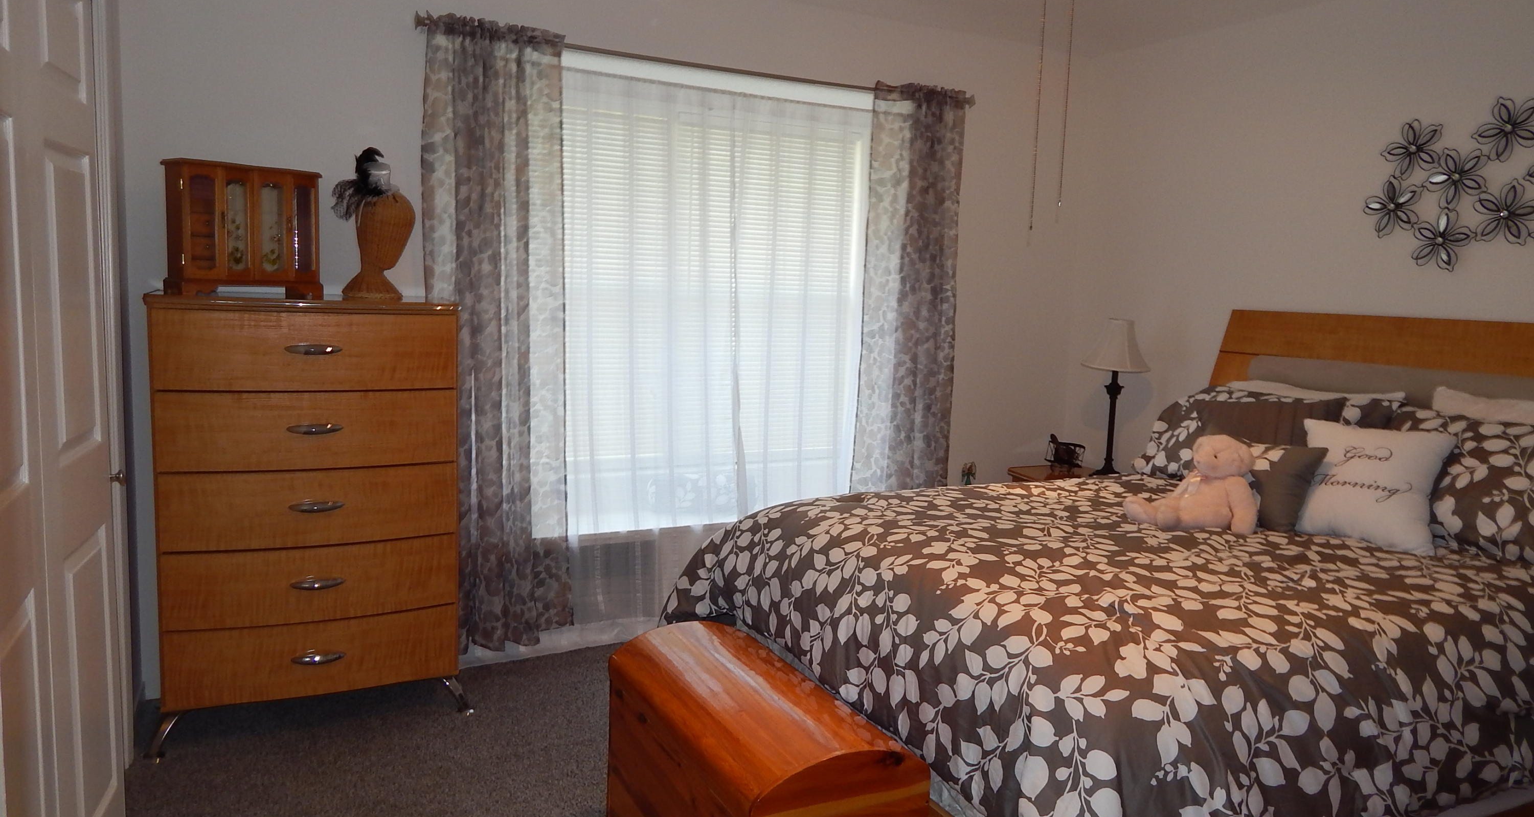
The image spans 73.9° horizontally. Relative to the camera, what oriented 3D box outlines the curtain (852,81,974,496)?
[{"bbox_3d":[0.586,-0.244,4.241,0.480,2.140,0.100,-1,7,-27],"label":"curtain"}]

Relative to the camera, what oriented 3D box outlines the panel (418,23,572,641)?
[{"bbox_3d":[-0.910,-0.205,3.478,0.510,2.140,0.100,-1,7,-27],"label":"panel"}]

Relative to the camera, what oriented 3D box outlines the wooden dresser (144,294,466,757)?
[{"bbox_3d":[-1.381,0.304,3.103,0.830,1.280,0.440,-1,7,-27],"label":"wooden dresser"}]

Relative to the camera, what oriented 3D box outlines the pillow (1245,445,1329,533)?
[{"bbox_3d":[1.516,0.215,3.154,0.110,0.285,0.360,27,-6,-27],"label":"pillow"}]

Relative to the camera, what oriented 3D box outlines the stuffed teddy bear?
[{"bbox_3d":[1.232,0.214,2.963,0.320,0.270,0.245,1,6,-6],"label":"stuffed teddy bear"}]

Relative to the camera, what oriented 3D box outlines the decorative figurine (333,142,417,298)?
[{"bbox_3d":[-1.190,-0.559,3.091,0.230,0.455,0.180,1,6,-7],"label":"decorative figurine"}]

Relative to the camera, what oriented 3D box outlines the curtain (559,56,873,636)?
[{"bbox_3d":[-0.169,-0.167,3.908,1.380,2.110,0.070,-1,7,-27],"label":"curtain"}]

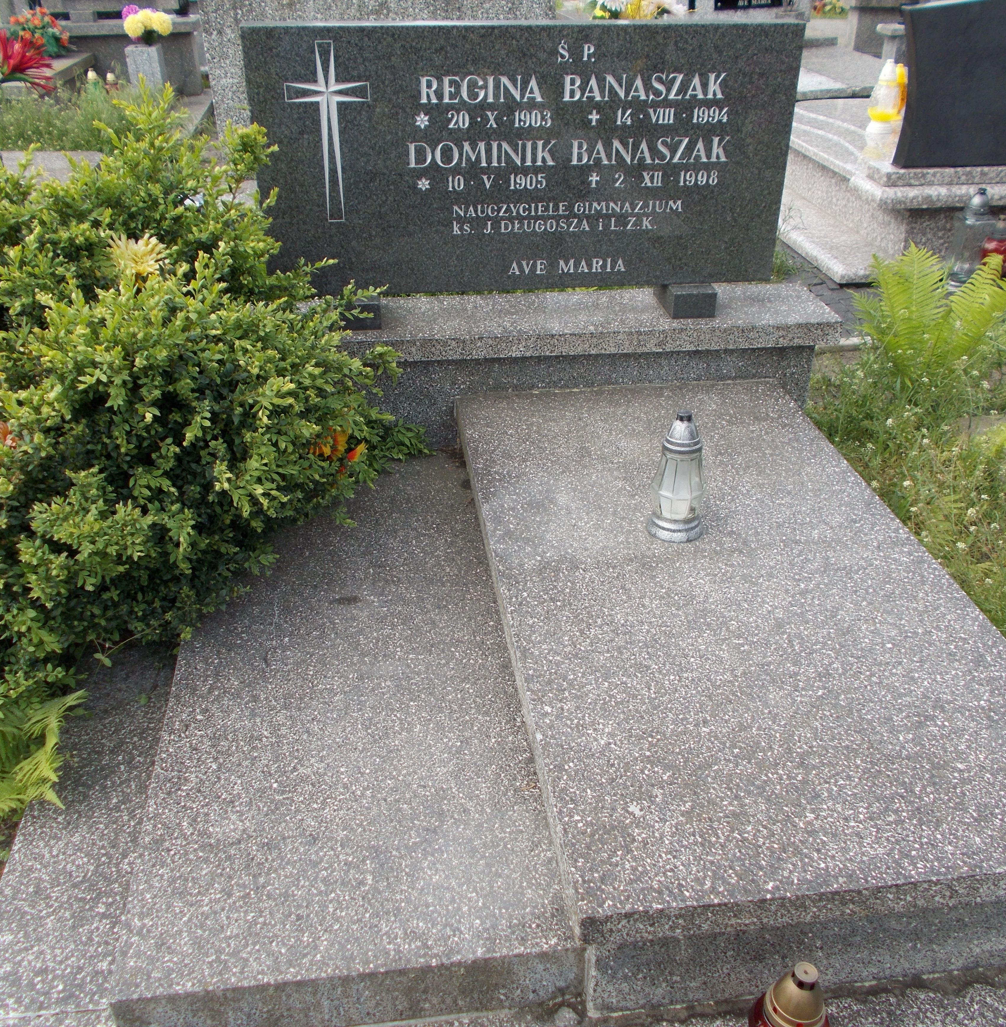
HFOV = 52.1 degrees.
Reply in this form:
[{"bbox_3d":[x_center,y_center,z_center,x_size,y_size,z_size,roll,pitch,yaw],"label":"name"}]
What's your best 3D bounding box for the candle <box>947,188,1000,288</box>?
[{"bbox_3d":[1.961,-1.143,4.295,0.160,0.390,0.160,-4,31,-7],"label":"candle"}]

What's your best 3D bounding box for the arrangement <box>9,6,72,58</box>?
[{"bbox_3d":[-3.111,-3.226,6.900,0.400,0.350,0.330,-4,31,-7],"label":"arrangement"}]

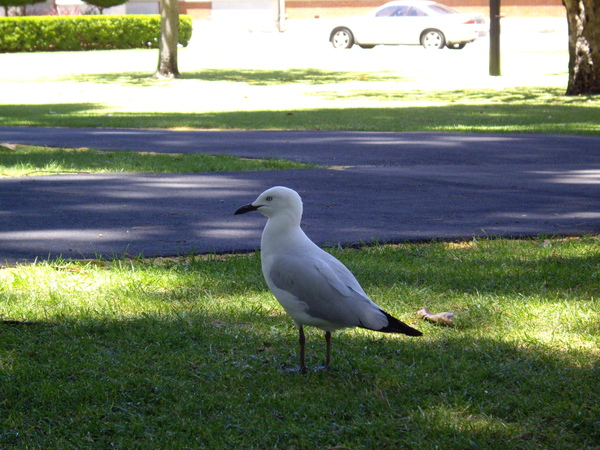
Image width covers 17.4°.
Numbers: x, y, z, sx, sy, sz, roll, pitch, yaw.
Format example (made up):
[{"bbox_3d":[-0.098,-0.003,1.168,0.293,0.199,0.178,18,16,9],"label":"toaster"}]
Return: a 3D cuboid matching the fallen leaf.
[{"bbox_3d":[0.239,0.161,3.450,0.065,0.026,0.042,2,6,20],"label":"fallen leaf"}]

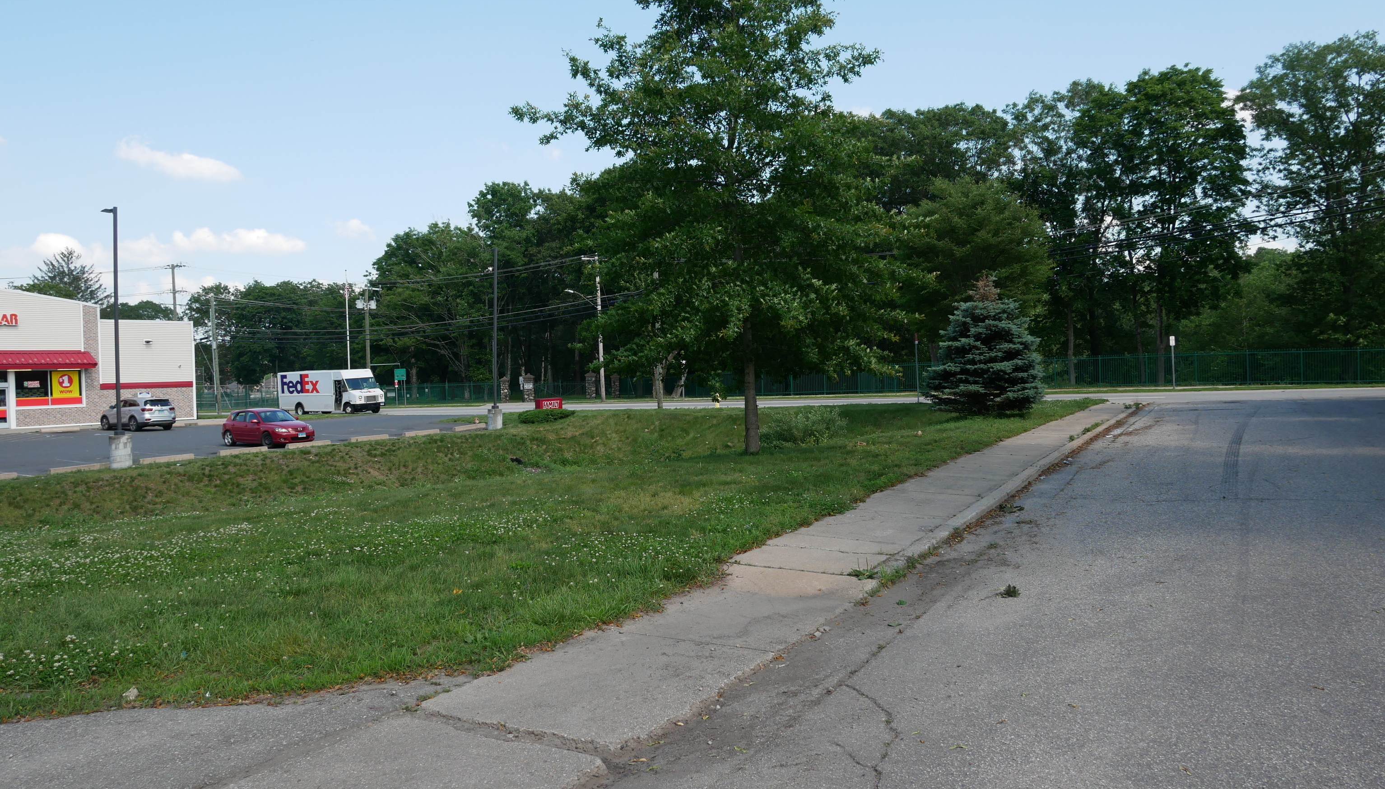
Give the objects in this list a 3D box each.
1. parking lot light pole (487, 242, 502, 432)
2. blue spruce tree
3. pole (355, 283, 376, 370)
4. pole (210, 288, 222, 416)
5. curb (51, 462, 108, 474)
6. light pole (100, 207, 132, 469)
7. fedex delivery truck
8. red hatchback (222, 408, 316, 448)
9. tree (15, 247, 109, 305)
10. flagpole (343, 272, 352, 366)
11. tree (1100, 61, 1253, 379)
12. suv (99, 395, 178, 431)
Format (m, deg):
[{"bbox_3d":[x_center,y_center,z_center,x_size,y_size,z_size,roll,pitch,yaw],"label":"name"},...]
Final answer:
[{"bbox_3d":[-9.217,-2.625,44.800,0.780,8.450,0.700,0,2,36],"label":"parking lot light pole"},{"bbox_3d":[10.315,-1.790,33.800,4.200,4.870,4.200,-1,1,0],"label":"blue spruce tree"},{"bbox_3d":[-26.538,-4.025,78.500,1.700,10.200,1.100,-1,1,27],"label":"pole"},{"bbox_3d":[-33.461,-2.890,67.500,0.450,8.600,0.450,-2,1,34],"label":"pole"},{"bbox_3d":[-19.925,2.405,31.304,0.170,0.150,1.830,0,2,36],"label":"curb"},{"bbox_3d":[-19.002,-1.875,31.700,1.000,8.550,0.720,0,2,36],"label":"light pole"},{"bbox_3d":[-24.683,-0.149,65.865,7.350,3.030,2.350,-1,1,26],"label":"fedex delivery truck"},{"bbox_3d":[-17.200,1.350,38.900,4.450,1.460,1.780,-1,1,33],"label":"red hatchback"},{"bbox_3d":[-60.142,-6.324,92.000,8.600,15.600,8.600,-2,1,0],"label":"tree"},{"bbox_3d":[-32.915,-5.464,92.000,0.200,12.800,0.200,-2,1,0],"label":"flagpole"},{"bbox_3d":[28.221,-9.971,56.000,8.400,18.500,8.000,-2,1,0],"label":"tree"},{"bbox_3d":[-29.321,1.050,50.753,4.760,1.690,1.900,0,2,35],"label":"suv"}]

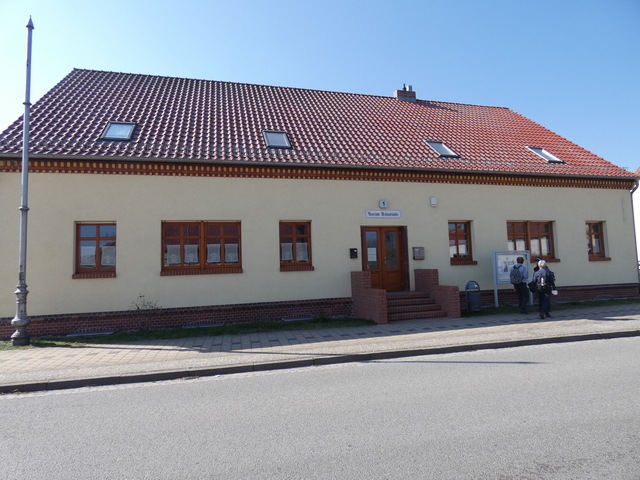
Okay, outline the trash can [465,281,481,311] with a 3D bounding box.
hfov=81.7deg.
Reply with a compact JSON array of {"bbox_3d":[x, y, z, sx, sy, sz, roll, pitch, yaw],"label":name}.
[{"bbox_3d":[4.993,1.846,12.054,0.430,1.012,0.380,-1,-4,-14],"label":"trash can"}]

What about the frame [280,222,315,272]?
[{"bbox_3d":[-0.733,0.177,11.358,1.071,1.532,0.190,-1,-4,-14],"label":"frame"}]

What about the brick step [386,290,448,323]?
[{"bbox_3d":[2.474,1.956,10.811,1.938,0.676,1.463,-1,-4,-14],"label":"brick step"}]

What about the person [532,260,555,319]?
[{"bbox_3d":[6.145,1.362,10.246,0.500,1.594,0.480,-5,-5,34],"label":"person"}]

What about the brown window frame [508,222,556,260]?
[{"bbox_3d":[7.728,0.069,13.480,2.209,1.532,0.190,-1,-4,-14],"label":"brown window frame"}]

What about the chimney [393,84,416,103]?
[{"bbox_3d":[4.349,-7.422,19.013,1.021,0.961,0.515,-1,-4,-14],"label":"chimney"}]

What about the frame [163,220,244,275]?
[{"bbox_3d":[-3.383,0.211,10.693,2.242,1.532,0.190,-1,-4,-14],"label":"frame"}]

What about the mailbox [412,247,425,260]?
[{"bbox_3d":[3.228,0.464,12.168,0.397,0.412,0.150,-1,-4,-14],"label":"mailbox"}]

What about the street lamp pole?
[{"bbox_3d":[-7.017,-1.549,8.822,0.328,7.955,0.328,-1,-4,-14],"label":"street lamp pole"}]

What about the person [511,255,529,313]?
[{"bbox_3d":[6.077,1.373,11.183,0.480,1.698,0.500,2,-6,-44],"label":"person"}]

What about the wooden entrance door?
[{"bbox_3d":[2.030,0.635,12.273,1.612,2.177,0.140,-1,-4,-14],"label":"wooden entrance door"}]

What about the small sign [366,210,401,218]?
[{"bbox_3d":[2.090,-0.838,12.044,1.220,0.241,0.050,-1,-4,-14],"label":"small sign"}]

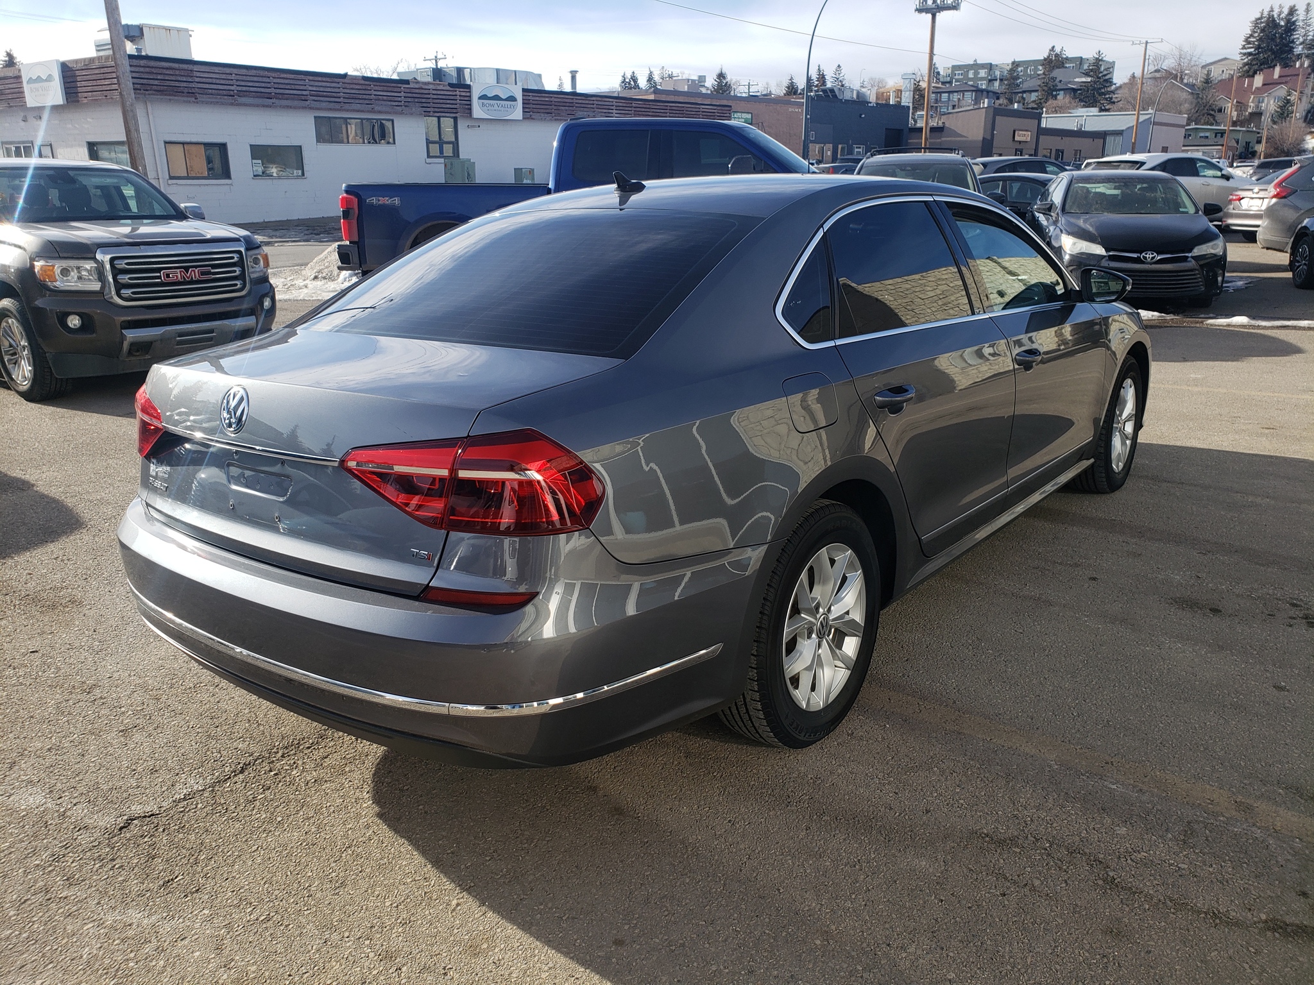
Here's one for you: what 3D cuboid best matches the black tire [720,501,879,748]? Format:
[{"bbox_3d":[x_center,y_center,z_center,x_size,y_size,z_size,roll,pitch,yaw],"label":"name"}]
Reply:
[{"bbox_3d":[0.371,0.343,2.683,0.220,0.662,0.662,11,21,38],"label":"black tire"}]

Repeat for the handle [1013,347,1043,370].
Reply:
[{"bbox_3d":[1.311,-0.476,3.497,0.065,0.070,0.245,11,21,38],"label":"handle"}]

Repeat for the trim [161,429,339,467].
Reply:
[{"bbox_3d":[-0.922,-0.109,2.165,0.745,0.024,0.040,10,20,38],"label":"trim"}]

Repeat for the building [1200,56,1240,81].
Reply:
[{"bbox_3d":[105.140,-76.956,183.261,10.000,7.500,11.000,8,19,30],"label":"building"}]

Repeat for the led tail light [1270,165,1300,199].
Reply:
[{"bbox_3d":[9.668,-4.767,15.200,0.400,0.520,0.320,5,18,22],"label":"led tail light"}]

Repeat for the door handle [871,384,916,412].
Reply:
[{"bbox_3d":[0.640,-0.254,2.656,0.050,0.055,0.240,10,20,38],"label":"door handle"}]

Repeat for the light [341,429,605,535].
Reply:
[{"bbox_3d":[-0.361,-0.057,1.910,0.520,0.210,0.250,11,21,38],"label":"light"}]

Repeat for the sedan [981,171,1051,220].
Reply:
[{"bbox_3d":[6.338,-5.036,17.899,4.600,1.450,1.800,3,17,17],"label":"sedan"}]

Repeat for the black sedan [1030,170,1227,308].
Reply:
[{"bbox_3d":[5.800,-3.310,12.530,1.860,1.470,4.850,4,18,15],"label":"black sedan"}]

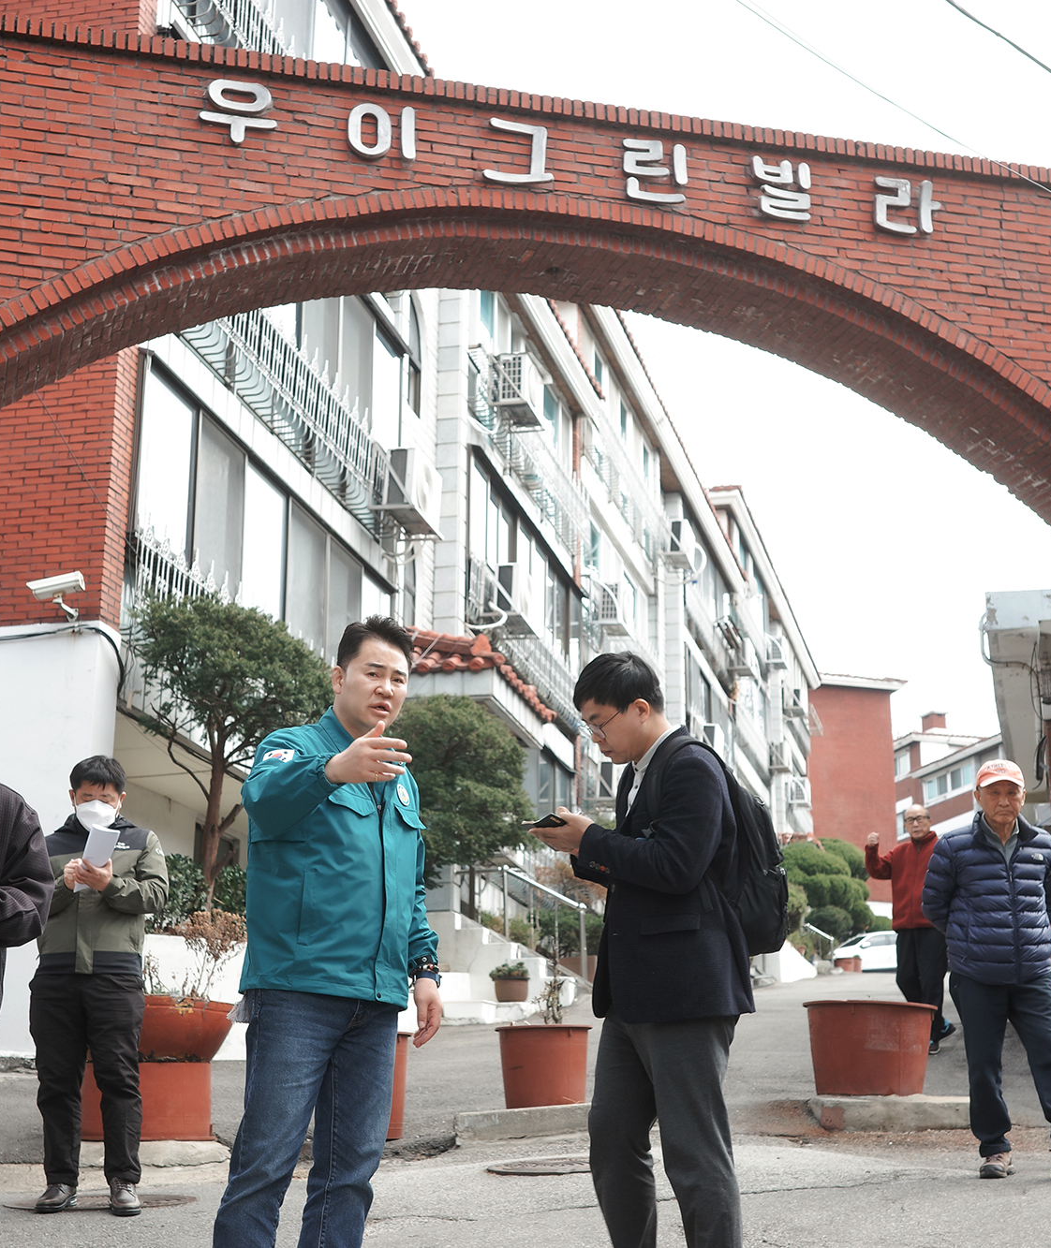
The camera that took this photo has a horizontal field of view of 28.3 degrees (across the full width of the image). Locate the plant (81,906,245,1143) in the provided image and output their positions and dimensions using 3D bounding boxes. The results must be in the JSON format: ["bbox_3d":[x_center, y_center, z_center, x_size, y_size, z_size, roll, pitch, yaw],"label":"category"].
[{"bbox_3d":[-1.934,2.104,10.850,0.900,1.190,0.900,0,-15,0],"label":"plant"}]

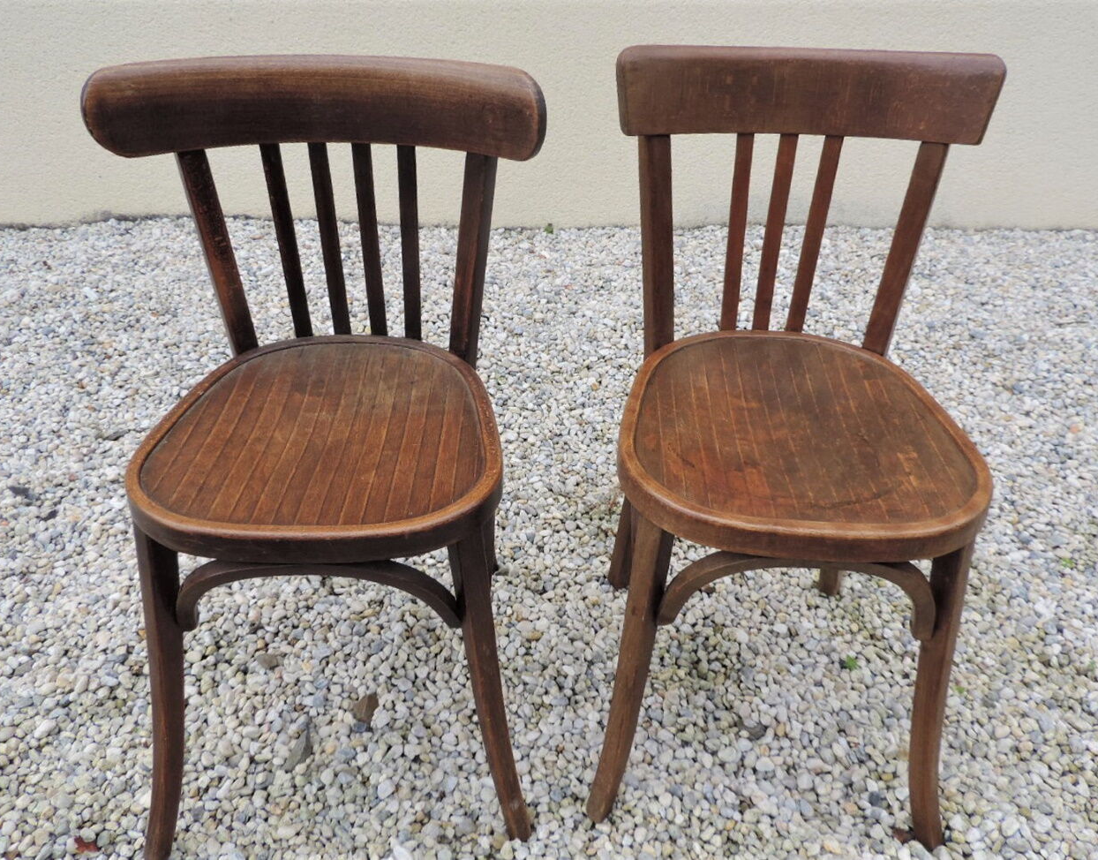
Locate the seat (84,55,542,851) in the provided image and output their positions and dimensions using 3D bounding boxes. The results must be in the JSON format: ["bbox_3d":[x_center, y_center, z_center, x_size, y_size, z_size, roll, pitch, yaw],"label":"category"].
[{"bbox_3d":[-0.260,0.035,0.973,0.515,0.820,0.538,-1,35,-2],"label":"seat"}]

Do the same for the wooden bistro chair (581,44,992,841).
[{"bbox_3d":[0.290,0.031,0.986,0.455,0.825,0.535,3,35,2],"label":"wooden bistro chair"}]

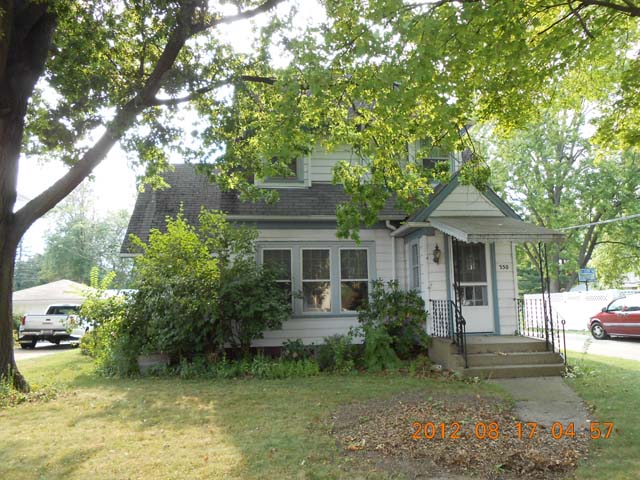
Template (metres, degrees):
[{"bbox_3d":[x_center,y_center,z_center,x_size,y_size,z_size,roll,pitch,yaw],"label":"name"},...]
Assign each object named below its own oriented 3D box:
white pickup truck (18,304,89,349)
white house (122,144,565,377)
[{"bbox_3d":[-11.200,3.730,21.300,1.950,1.800,5.500,1,-7,-15],"label":"white pickup truck"},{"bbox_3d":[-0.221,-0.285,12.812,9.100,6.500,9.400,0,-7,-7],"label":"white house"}]

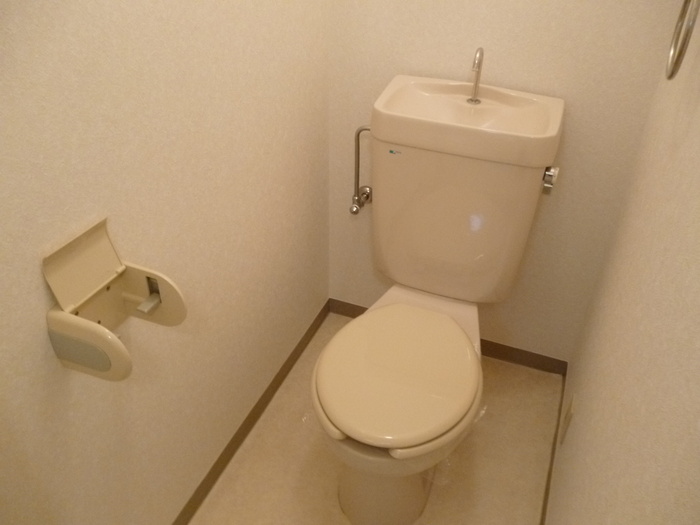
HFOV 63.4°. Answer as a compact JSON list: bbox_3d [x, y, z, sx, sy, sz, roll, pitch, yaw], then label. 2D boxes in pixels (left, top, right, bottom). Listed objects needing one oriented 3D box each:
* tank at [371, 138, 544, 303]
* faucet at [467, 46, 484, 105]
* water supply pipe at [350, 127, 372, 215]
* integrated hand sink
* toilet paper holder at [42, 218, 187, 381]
[{"bbox_3d":[0.272,-0.137,1.463,0.398,0.420,0.235,14,38,18],"label":"tank"},{"bbox_3d":[0.299,-0.438,1.337,0.038,0.137,0.070,14,38,18],"label":"faucet"},{"bbox_3d":[0.064,-0.260,1.594,0.113,0.274,0.102,14,38,18],"label":"water supply pipe"},{"bbox_3d":[0.267,-0.334,1.322,0.420,0.076,0.256,14,38,18],"label":"integrated hand sink"},{"bbox_3d":[-0.352,0.061,0.878,0.125,0.198,0.166,14,38,18],"label":"toilet paper holder"}]

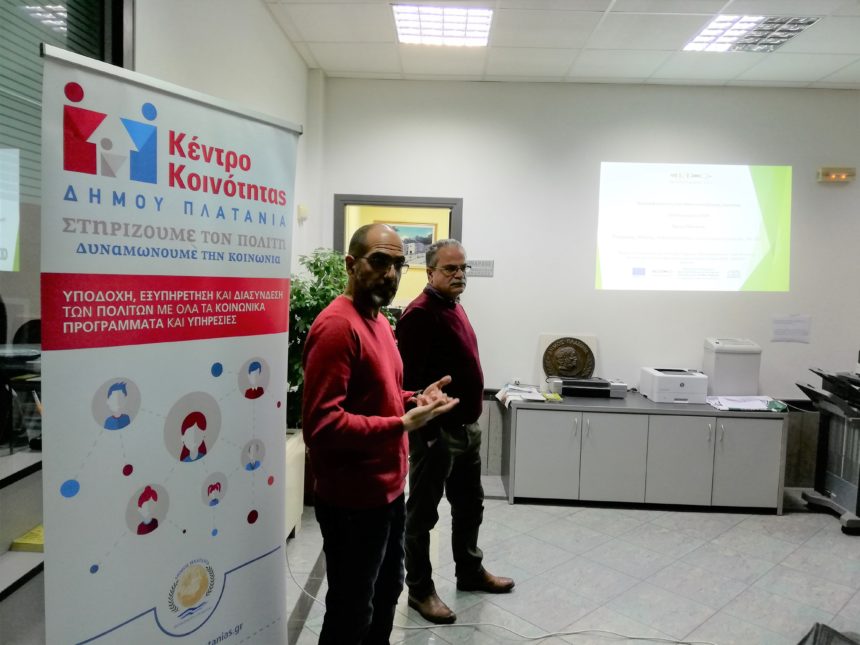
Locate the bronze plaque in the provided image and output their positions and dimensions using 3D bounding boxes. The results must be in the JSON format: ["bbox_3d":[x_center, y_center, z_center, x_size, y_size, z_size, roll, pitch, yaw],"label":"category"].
[{"bbox_3d":[1.071,0.317,4.981,0.393,0.393,0.040,2,-1,1],"label":"bronze plaque"}]

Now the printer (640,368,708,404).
[{"bbox_3d":[1.803,0.465,4.788,0.374,0.207,0.349,2,4,1],"label":"printer"}]

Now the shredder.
[{"bbox_3d":[2.269,0.359,4.866,0.329,0.435,0.243,2,4,1],"label":"shredder"}]

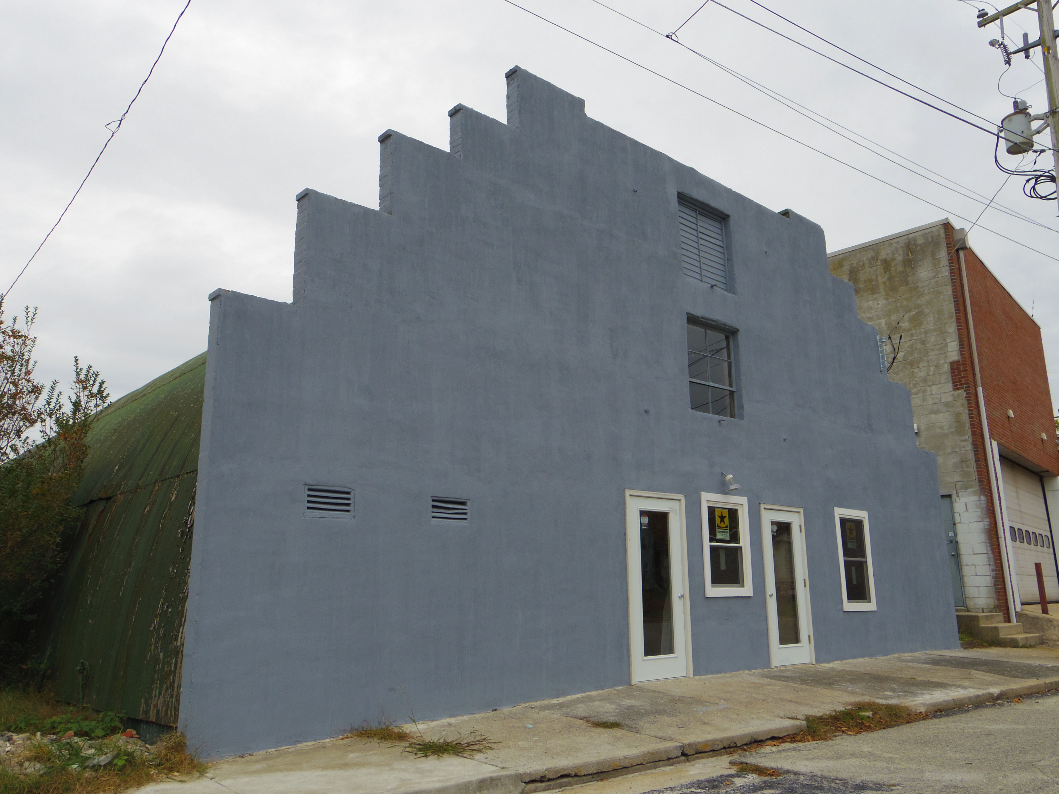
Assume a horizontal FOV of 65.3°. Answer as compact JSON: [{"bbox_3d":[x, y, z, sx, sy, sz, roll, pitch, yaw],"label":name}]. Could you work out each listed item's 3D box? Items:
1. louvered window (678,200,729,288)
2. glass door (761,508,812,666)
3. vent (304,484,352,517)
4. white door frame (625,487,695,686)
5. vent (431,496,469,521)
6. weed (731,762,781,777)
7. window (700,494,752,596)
[{"bbox_3d":[2.340,-2.069,11.425,1.135,1.167,0.100,11,-17,-39],"label":"louvered window"},{"bbox_3d":[3.460,2.563,11.181,0.922,2.025,0.070,11,-17,-39],"label":"glass door"},{"bbox_3d":[-1.712,0.899,7.029,0.455,0.258,0.080,11,-17,-39],"label":"vent"},{"bbox_3d":[1.477,2.167,9.530,1.033,2.107,0.130,11,-17,-39],"label":"white door frame"},{"bbox_3d":[-0.764,1.076,7.816,0.435,0.226,0.080,11,-17,-39],"label":"vent"},{"bbox_3d":[1.619,2.656,5.905,0.140,0.045,0.360,12,-18,-42],"label":"weed"},{"bbox_3d":[2.485,1.882,10.463,0.965,1.269,0.110,11,-17,-39],"label":"window"}]

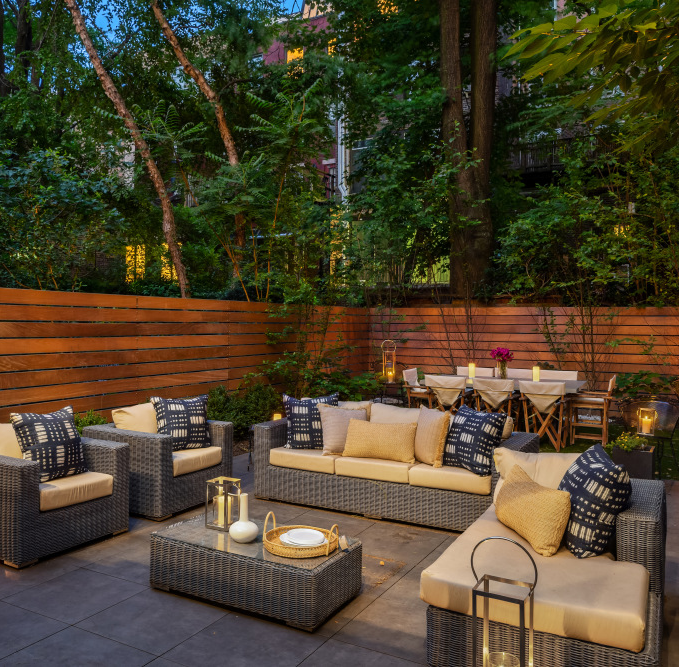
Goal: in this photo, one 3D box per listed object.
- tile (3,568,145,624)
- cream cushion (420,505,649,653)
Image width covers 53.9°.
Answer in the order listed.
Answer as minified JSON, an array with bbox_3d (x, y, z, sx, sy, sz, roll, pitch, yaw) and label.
[{"bbox_3d":[-1.560,1.560,3.972,0.605,0.020,0.597,2,2,28],"label":"tile"},{"bbox_3d":[1.221,1.202,3.693,0.982,0.140,1.680,2,2,28],"label":"cream cushion"}]

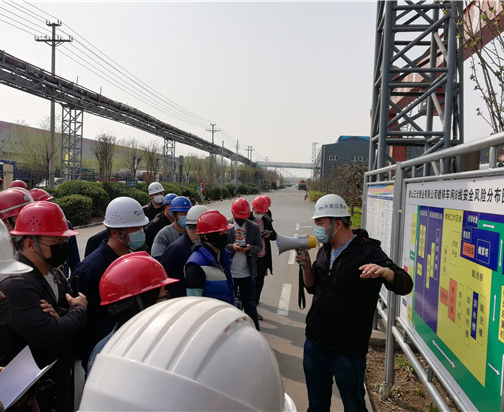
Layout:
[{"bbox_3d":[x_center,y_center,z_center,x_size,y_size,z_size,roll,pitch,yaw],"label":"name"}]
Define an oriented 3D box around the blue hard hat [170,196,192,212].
[{"bbox_3d":[-0.709,-0.015,4.250,0.265,0.150,0.215,5,4,42],"label":"blue hard hat"}]

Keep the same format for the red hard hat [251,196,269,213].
[{"bbox_3d":[0.115,-0.007,6.000,0.220,0.160,0.280,14,20,-10],"label":"red hard hat"}]

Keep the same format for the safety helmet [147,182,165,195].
[{"bbox_3d":[-1.377,-0.249,6.200,0.220,0.160,0.280,-6,6,-20],"label":"safety helmet"}]

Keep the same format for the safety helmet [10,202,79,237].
[{"bbox_3d":[-0.929,0.063,1.920,0.285,0.150,0.220,1,3,-10],"label":"safety helmet"}]

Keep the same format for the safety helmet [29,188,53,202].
[{"bbox_3d":[-2.274,-0.113,4.600,0.290,0.160,0.220,-3,1,18],"label":"safety helmet"}]

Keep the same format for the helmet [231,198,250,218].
[{"bbox_3d":[-0.131,0.034,5.250,0.220,0.160,0.280,1,28,-14],"label":"helmet"}]

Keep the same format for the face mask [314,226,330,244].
[{"bbox_3d":[0.477,0.198,2.920,0.085,0.125,0.135,-4,5,-18],"label":"face mask"}]

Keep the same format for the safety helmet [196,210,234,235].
[{"bbox_3d":[-0.267,0.117,3.050,0.285,0.160,0.220,-1,2,20],"label":"safety helmet"}]

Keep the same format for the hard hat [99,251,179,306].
[{"bbox_3d":[-0.406,0.250,1.540,0.285,0.153,0.220,-15,10,-29],"label":"hard hat"}]

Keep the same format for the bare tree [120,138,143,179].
[{"bbox_3d":[-9.645,-2.859,34.962,2.300,5.300,2.300,2,3,6],"label":"bare tree"}]

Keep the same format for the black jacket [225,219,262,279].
[{"bbox_3d":[-0.097,0.486,4.900,0.460,0.690,0.340,2,3,7],"label":"black jacket"}]

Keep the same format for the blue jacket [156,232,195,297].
[{"bbox_3d":[-0.663,0.605,4.150,0.340,0.720,0.500,3,3,20],"label":"blue jacket"}]

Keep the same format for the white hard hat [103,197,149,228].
[{"bbox_3d":[-0.736,0.035,2.520,0.280,0.165,0.225,1,3,12],"label":"white hard hat"}]

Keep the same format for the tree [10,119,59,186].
[{"bbox_3d":[-12.094,-2.293,23.967,2.700,5.090,2.700,2,3,6],"label":"tree"}]

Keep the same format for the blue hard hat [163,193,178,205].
[{"bbox_3d":[-1.094,-0.089,5.900,0.280,0.160,0.220,-6,3,-4],"label":"blue hard hat"}]

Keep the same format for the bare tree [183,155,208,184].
[{"bbox_3d":[-6.946,-3.606,51.962,2.900,5.280,2.900,2,3,6],"label":"bare tree"}]

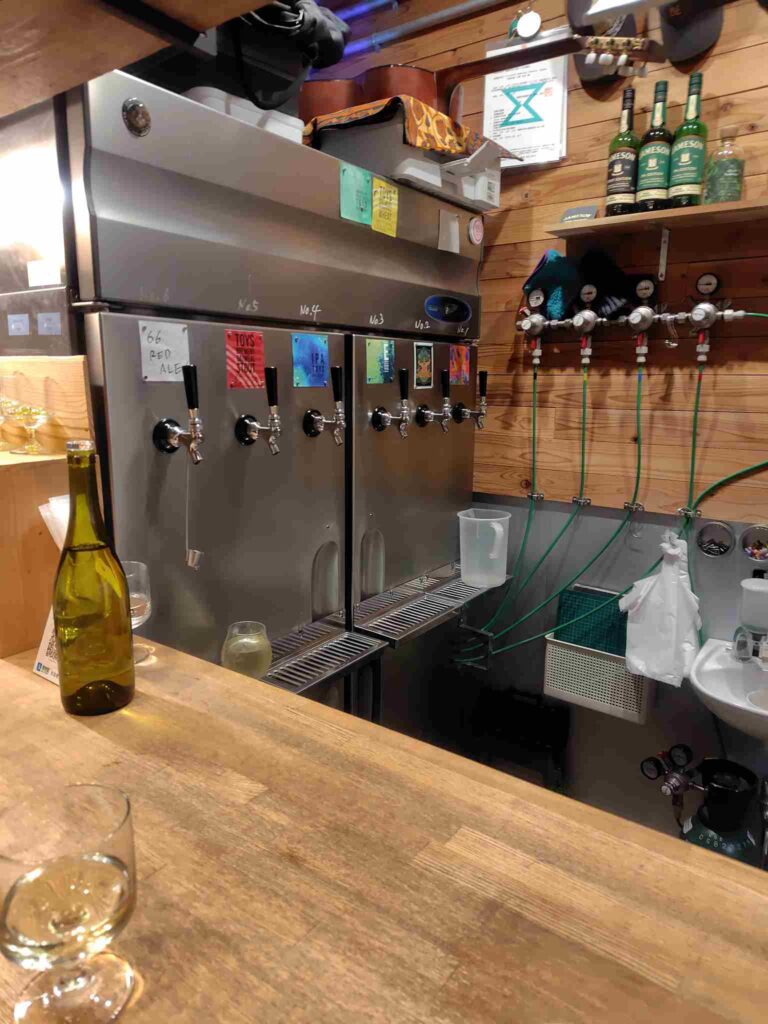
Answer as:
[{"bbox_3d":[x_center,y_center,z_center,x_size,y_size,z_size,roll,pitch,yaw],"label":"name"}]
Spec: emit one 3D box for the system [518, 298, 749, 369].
[{"bbox_3d":[0.694,-0.525,1.970,0.660,0.220,0.110,8,14,35],"label":"system"}]

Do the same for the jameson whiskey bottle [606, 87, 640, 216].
[{"bbox_3d":[0.637,-0.950,1.796,0.078,0.300,0.078,8,14,35],"label":"jameson whiskey bottle"}]

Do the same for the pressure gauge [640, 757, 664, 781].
[{"bbox_3d":[0.612,0.583,1.548,0.031,0.050,0.050,-8,14,-36],"label":"pressure gauge"}]

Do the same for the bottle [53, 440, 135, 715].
[{"bbox_3d":[-0.334,0.072,0.771,0.082,0.297,0.082,1,11,5],"label":"bottle"}]

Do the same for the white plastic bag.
[{"bbox_3d":[0.802,0.275,1.975,0.235,0.440,0.130,8,14,35],"label":"white plastic bag"}]

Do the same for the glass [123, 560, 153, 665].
[{"bbox_3d":[-0.348,0.134,0.906,0.074,0.122,0.074,8,14,35],"label":"glass"}]

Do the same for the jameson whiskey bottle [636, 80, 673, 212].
[{"bbox_3d":[0.703,-0.939,1.750,0.078,0.300,0.078,8,14,35],"label":"jameson whiskey bottle"}]

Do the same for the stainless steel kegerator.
[{"bbox_3d":[-0.360,0.163,1.809,0.810,1.910,1.200,8,14,35],"label":"stainless steel kegerator"}]

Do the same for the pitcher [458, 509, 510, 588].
[{"bbox_3d":[0.298,0.109,1.968,0.150,0.204,0.185,-3,12,-16],"label":"pitcher"}]

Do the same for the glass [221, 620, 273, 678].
[{"bbox_3d":[-0.252,0.281,1.254,0.090,0.142,0.090,0,11,0],"label":"glass"}]

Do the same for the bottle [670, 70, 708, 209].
[{"bbox_3d":[0.769,-0.930,1.704,0.078,0.300,0.078,8,14,35],"label":"bottle"}]

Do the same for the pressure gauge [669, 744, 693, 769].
[{"bbox_3d":[0.672,0.551,1.536,0.031,0.050,0.050,-8,14,-36],"label":"pressure gauge"}]

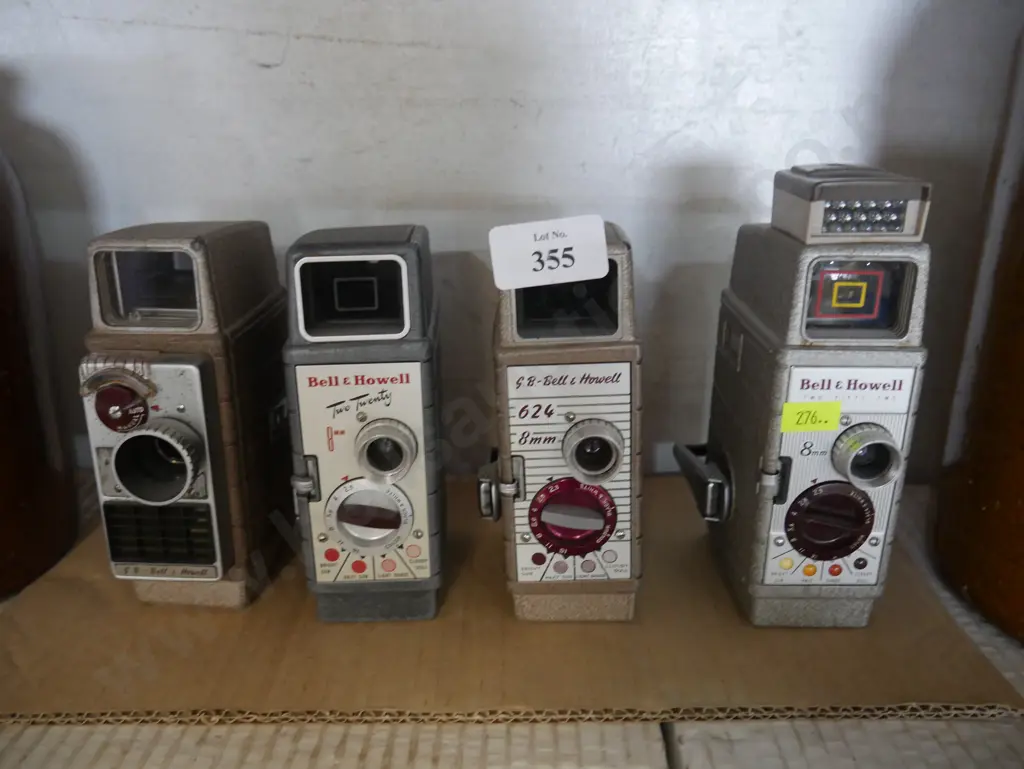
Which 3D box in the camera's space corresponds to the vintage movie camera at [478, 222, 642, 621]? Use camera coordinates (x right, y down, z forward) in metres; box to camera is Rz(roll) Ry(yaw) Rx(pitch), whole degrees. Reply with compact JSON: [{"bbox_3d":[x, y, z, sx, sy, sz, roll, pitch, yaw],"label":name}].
[{"bbox_3d":[0.015,0.011,0.334,0.059,0.144,0.093,-1,19,-1],"label":"vintage movie camera"}]

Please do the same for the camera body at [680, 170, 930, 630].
[{"bbox_3d":[0.108,0.001,0.326,0.068,0.169,0.095,0,19,1],"label":"camera body"}]

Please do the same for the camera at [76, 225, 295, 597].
[{"bbox_3d":[-0.130,0.009,0.342,0.054,0.144,0.105,0,19,1],"label":"camera"}]

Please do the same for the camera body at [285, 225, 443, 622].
[{"bbox_3d":[-0.058,0.012,0.334,0.055,0.144,0.094,-2,19,-4],"label":"camera body"}]

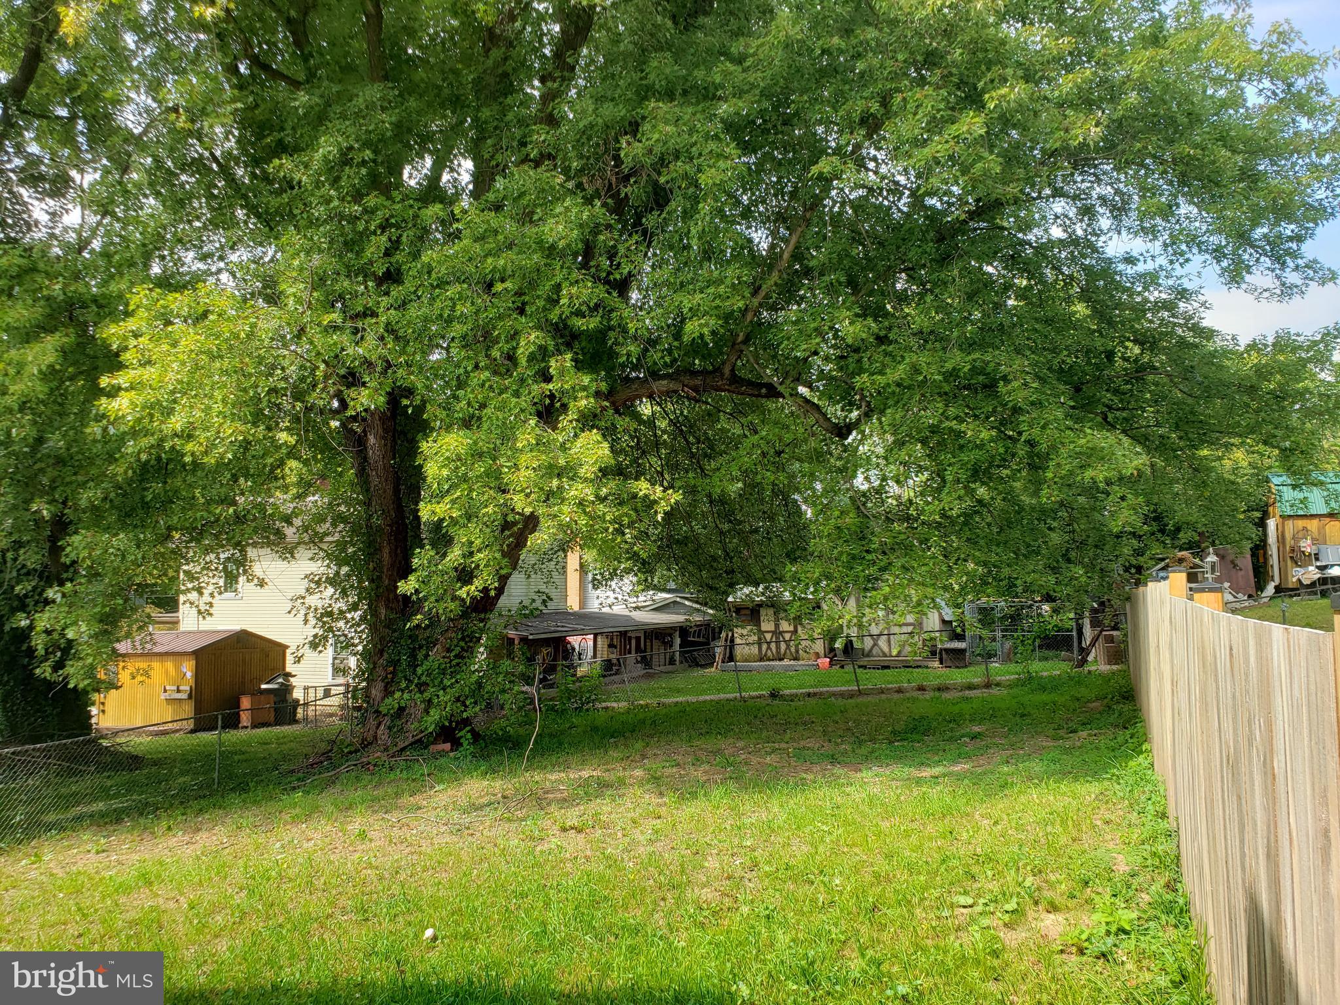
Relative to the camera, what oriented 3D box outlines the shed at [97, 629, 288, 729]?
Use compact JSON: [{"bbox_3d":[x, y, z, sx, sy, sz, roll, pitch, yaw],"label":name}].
[{"bbox_3d":[-13.288,4.875,28.165,3.750,2.544,3.316,-3,-6,24],"label":"shed"}]

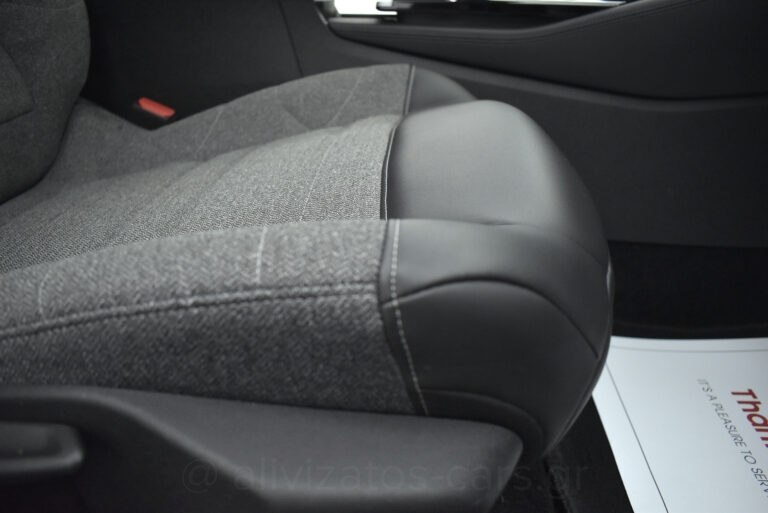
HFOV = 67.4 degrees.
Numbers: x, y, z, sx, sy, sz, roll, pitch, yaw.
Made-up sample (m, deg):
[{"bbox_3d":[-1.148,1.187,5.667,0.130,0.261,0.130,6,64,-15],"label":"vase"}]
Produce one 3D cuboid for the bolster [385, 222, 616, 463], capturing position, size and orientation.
[{"bbox_3d":[0.067,0.052,0.325,0.145,0.140,0.110,2,28,4],"label":"bolster"}]

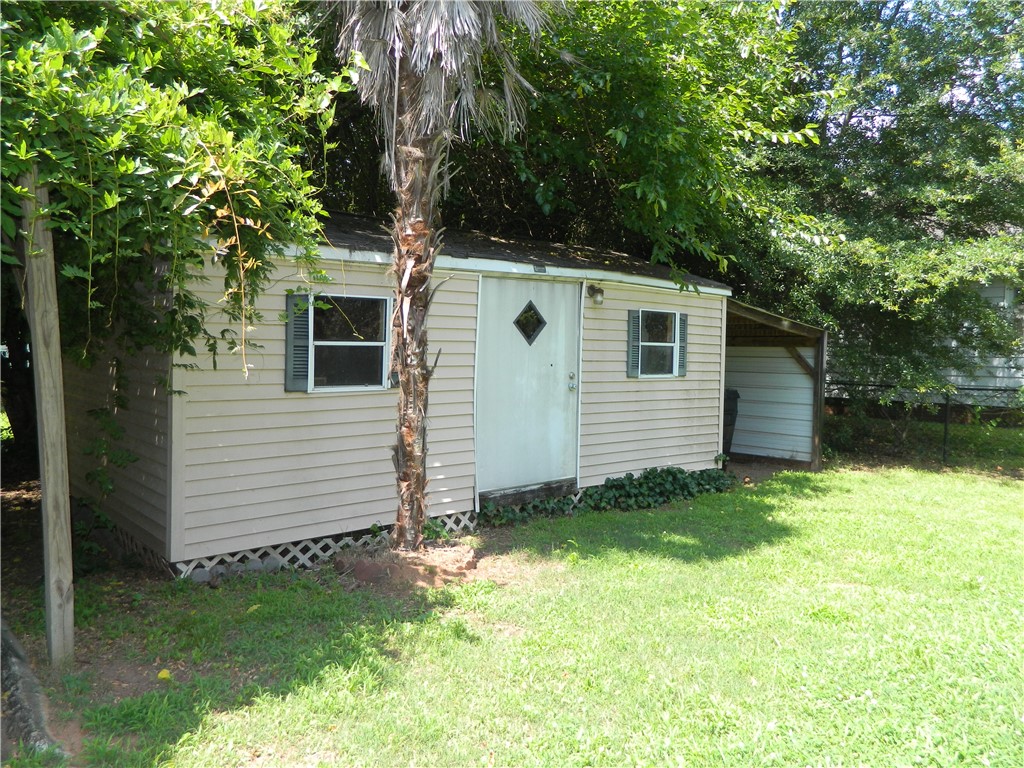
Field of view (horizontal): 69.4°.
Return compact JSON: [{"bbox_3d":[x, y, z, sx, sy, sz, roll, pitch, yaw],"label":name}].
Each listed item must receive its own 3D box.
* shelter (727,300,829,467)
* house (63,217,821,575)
[{"bbox_3d":[2.649,0.032,10.556,2.544,2.226,2.624,-2,4,-41],"label":"shelter"},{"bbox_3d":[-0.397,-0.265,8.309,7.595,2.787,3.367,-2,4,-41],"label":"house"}]

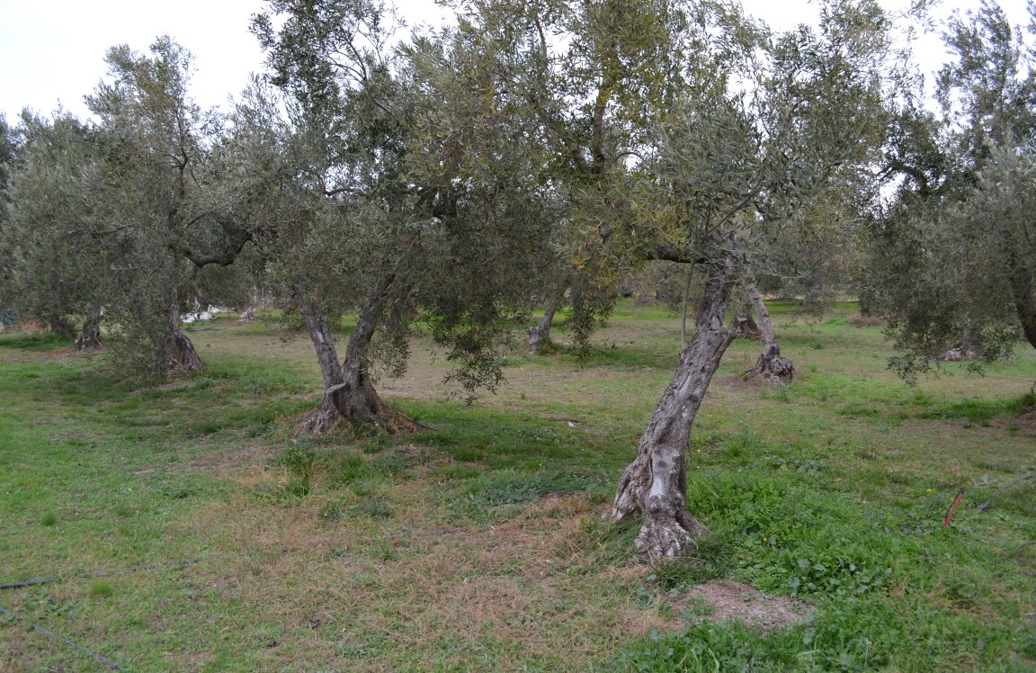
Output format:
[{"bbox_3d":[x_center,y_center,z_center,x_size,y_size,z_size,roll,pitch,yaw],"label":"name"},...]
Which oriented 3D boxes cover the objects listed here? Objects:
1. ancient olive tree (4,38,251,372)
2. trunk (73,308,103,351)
[{"bbox_3d":[-6.766,-2.205,13.234,3.980,5.595,3.900,-2,5,-27],"label":"ancient olive tree"},{"bbox_3d":[-9.658,-0.180,17.402,0.600,0.908,0.620,-2,5,-29],"label":"trunk"}]

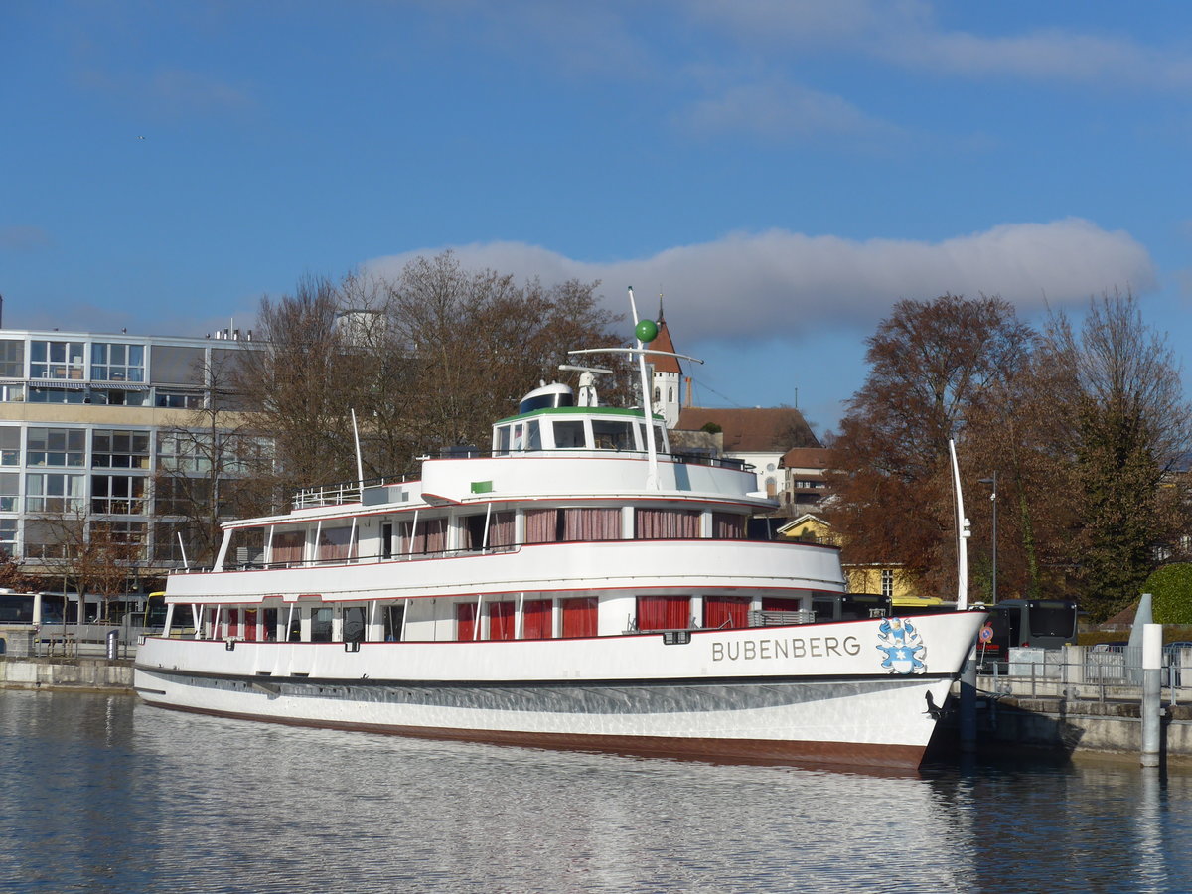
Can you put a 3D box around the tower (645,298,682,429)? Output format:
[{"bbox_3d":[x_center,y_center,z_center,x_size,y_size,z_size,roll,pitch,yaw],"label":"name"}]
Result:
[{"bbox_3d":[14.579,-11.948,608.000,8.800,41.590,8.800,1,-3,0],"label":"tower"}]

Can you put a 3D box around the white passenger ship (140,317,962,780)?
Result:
[{"bbox_3d":[-3.007,2.547,85.809,9.200,12.300,46.500,3,-4,-32],"label":"white passenger ship"}]

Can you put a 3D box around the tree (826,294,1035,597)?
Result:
[{"bbox_3d":[18.505,1.387,151.475,11.510,19.630,11.510,1,-3,0],"label":"tree"}]

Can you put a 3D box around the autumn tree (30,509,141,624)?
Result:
[{"bbox_3d":[-22.549,5.706,121.842,4.930,5.920,4.680,1,-3,0],"label":"autumn tree"}]

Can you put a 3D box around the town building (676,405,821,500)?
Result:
[{"bbox_3d":[33.202,1.996,608.987,32.020,20.520,19.000,1,-3,-5],"label":"town building"}]

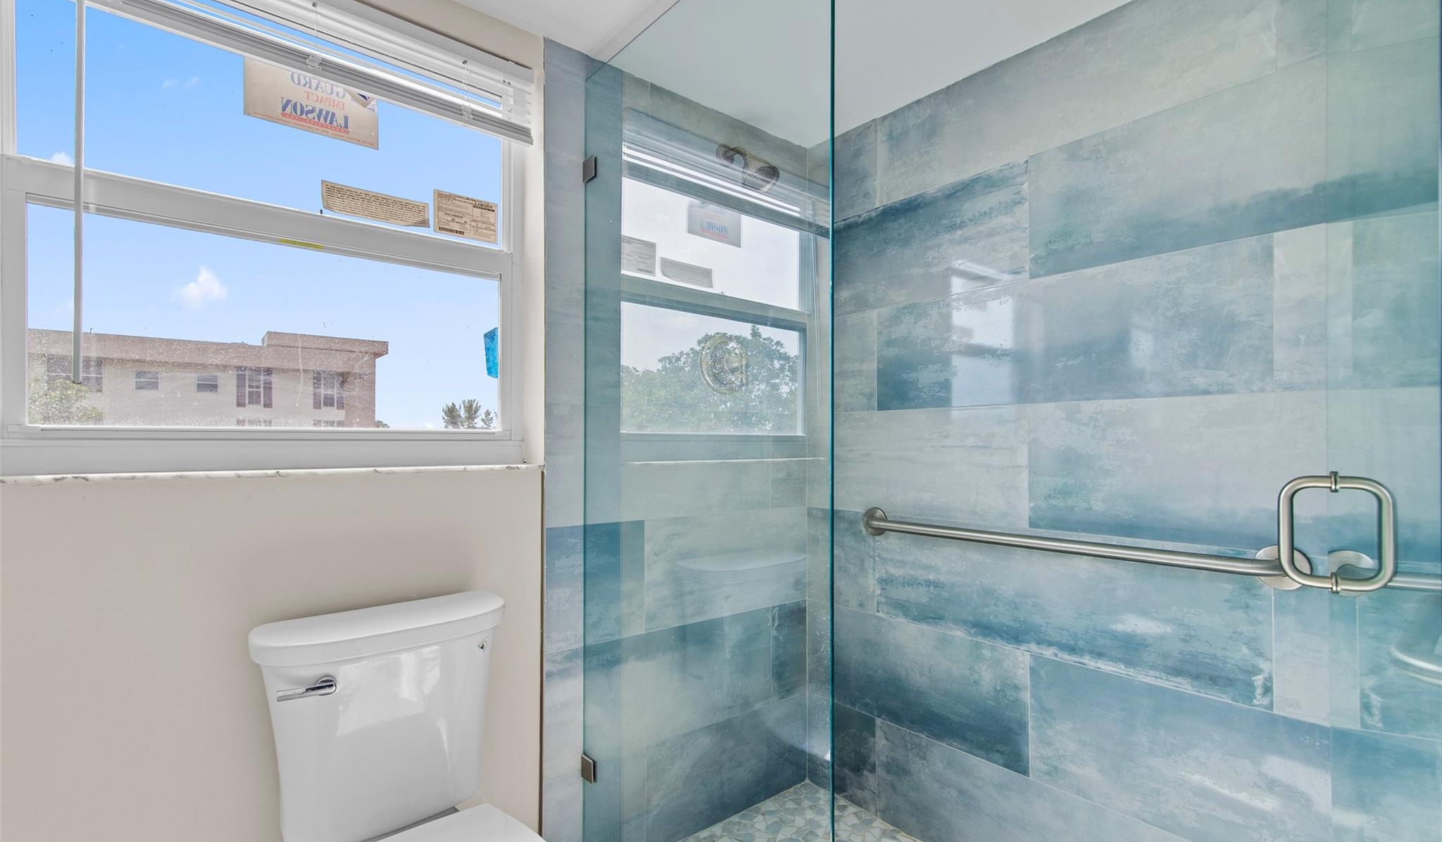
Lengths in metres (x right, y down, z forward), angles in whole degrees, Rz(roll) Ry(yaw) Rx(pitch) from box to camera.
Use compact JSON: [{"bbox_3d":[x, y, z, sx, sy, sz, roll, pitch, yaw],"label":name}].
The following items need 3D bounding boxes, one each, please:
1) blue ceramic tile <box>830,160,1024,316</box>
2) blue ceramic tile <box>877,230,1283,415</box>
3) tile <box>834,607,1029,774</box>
[{"bbox_3d":[0.529,-0.498,1.848,0.010,0.302,0.706,2,-2,-41],"label":"blue ceramic tile"},{"bbox_3d":[0.765,-0.198,1.567,0.010,0.302,0.900,2,-2,-41],"label":"blue ceramic tile"},{"bbox_3d":[0.518,0.718,1.818,0.010,0.302,0.706,2,-2,-41],"label":"tile"}]

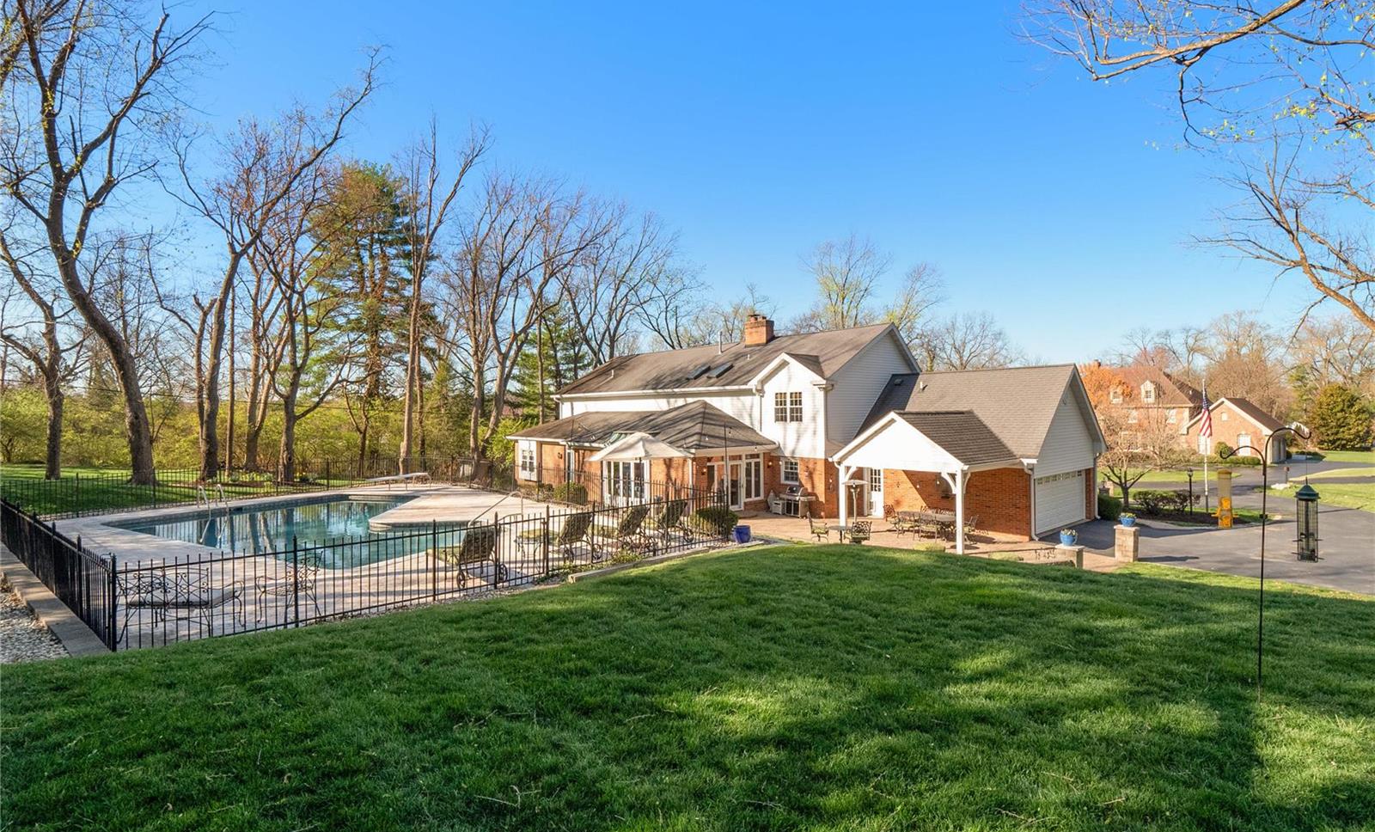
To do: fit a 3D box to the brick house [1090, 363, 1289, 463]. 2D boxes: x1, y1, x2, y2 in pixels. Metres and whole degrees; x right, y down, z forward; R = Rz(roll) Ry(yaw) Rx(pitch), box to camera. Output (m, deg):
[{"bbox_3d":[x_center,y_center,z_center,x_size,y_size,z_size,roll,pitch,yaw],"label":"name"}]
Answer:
[{"bbox_3d":[51.000,-0.900,65.000,13.500,10.000,18.500,0,0,-40],"label":"brick house"}]

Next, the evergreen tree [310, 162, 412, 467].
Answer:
[{"bbox_3d":[-25.600,-8.000,48.000,8.000,24.000,8.000,0,0,-28],"label":"evergreen tree"}]

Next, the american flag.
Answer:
[{"bbox_3d":[23.400,-0.100,27.600,0.520,2.250,0.300,0,0,41],"label":"american flag"}]

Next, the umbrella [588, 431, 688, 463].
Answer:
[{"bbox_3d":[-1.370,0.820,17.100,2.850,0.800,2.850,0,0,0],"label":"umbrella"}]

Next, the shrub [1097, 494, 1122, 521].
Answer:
[{"bbox_3d":[18.050,3.880,26.200,1.200,1.170,1.200,0,0,41],"label":"shrub"}]

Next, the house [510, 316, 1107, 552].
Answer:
[{"bbox_3d":[2.070,-0.627,32.546,13.835,9.812,30.940,0,0,-41],"label":"house"}]

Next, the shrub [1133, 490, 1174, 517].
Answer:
[{"bbox_3d":[21.100,3.750,27.700,1.600,1.120,1.500,0,0,41],"label":"shrub"}]

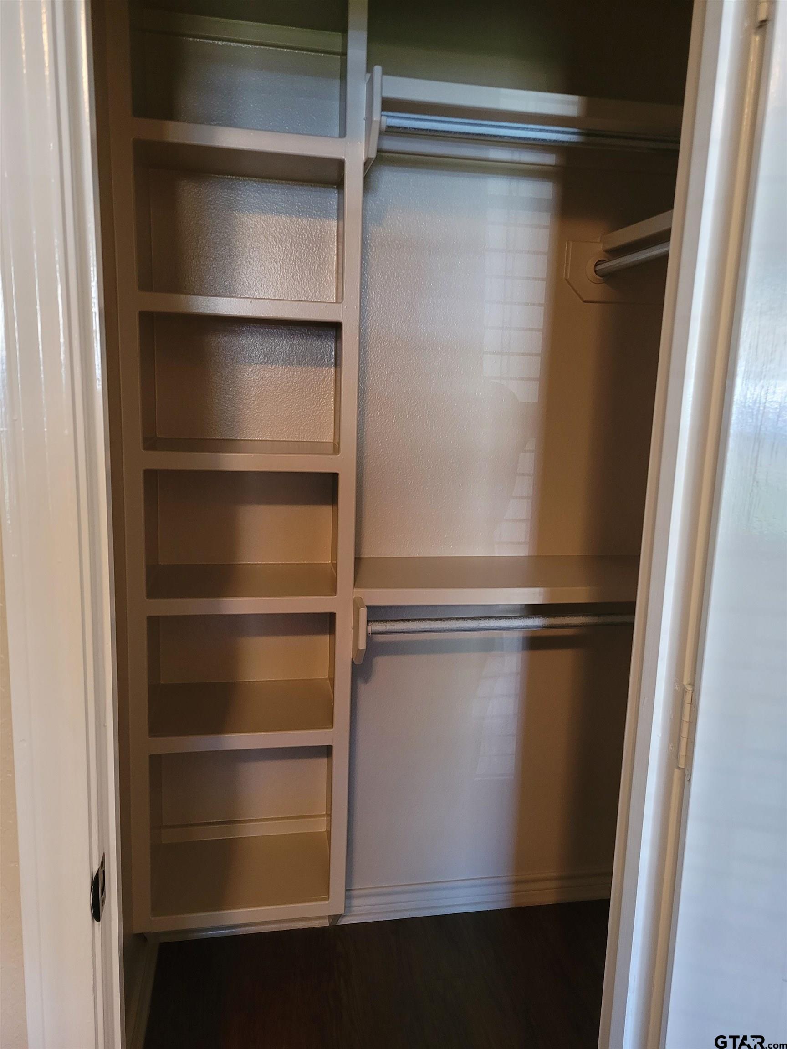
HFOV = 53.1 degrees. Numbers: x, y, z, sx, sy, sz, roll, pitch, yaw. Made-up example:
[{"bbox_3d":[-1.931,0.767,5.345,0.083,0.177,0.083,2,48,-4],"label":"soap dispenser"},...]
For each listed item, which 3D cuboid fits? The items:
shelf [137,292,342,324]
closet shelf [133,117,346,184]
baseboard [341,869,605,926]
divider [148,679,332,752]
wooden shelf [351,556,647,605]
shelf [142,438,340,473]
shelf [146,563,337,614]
[{"bbox_3d":[-0.330,-0.469,1.746,0.417,0.039,0.307,0,11,-11],"label":"shelf"},{"bbox_3d":[-0.319,-0.781,1.686,0.417,0.039,0.307,0,11,-11],"label":"closet shelf"},{"bbox_3d":[0.272,1.088,2.319,0.919,0.099,0.018,0,11,-11],"label":"baseboard"},{"bbox_3d":[-0.363,0.460,1.924,0.417,0.039,0.307,0,11,-11],"label":"divider"},{"bbox_3d":[0.333,0.135,1.991,0.919,0.039,0.310,0,11,-11],"label":"wooden shelf"},{"bbox_3d":[-0.341,-0.161,1.805,0.417,0.039,0.307,0,11,-11],"label":"shelf"},{"bbox_3d":[-0.352,0.148,1.864,0.417,0.039,0.307,0,11,-11],"label":"shelf"}]

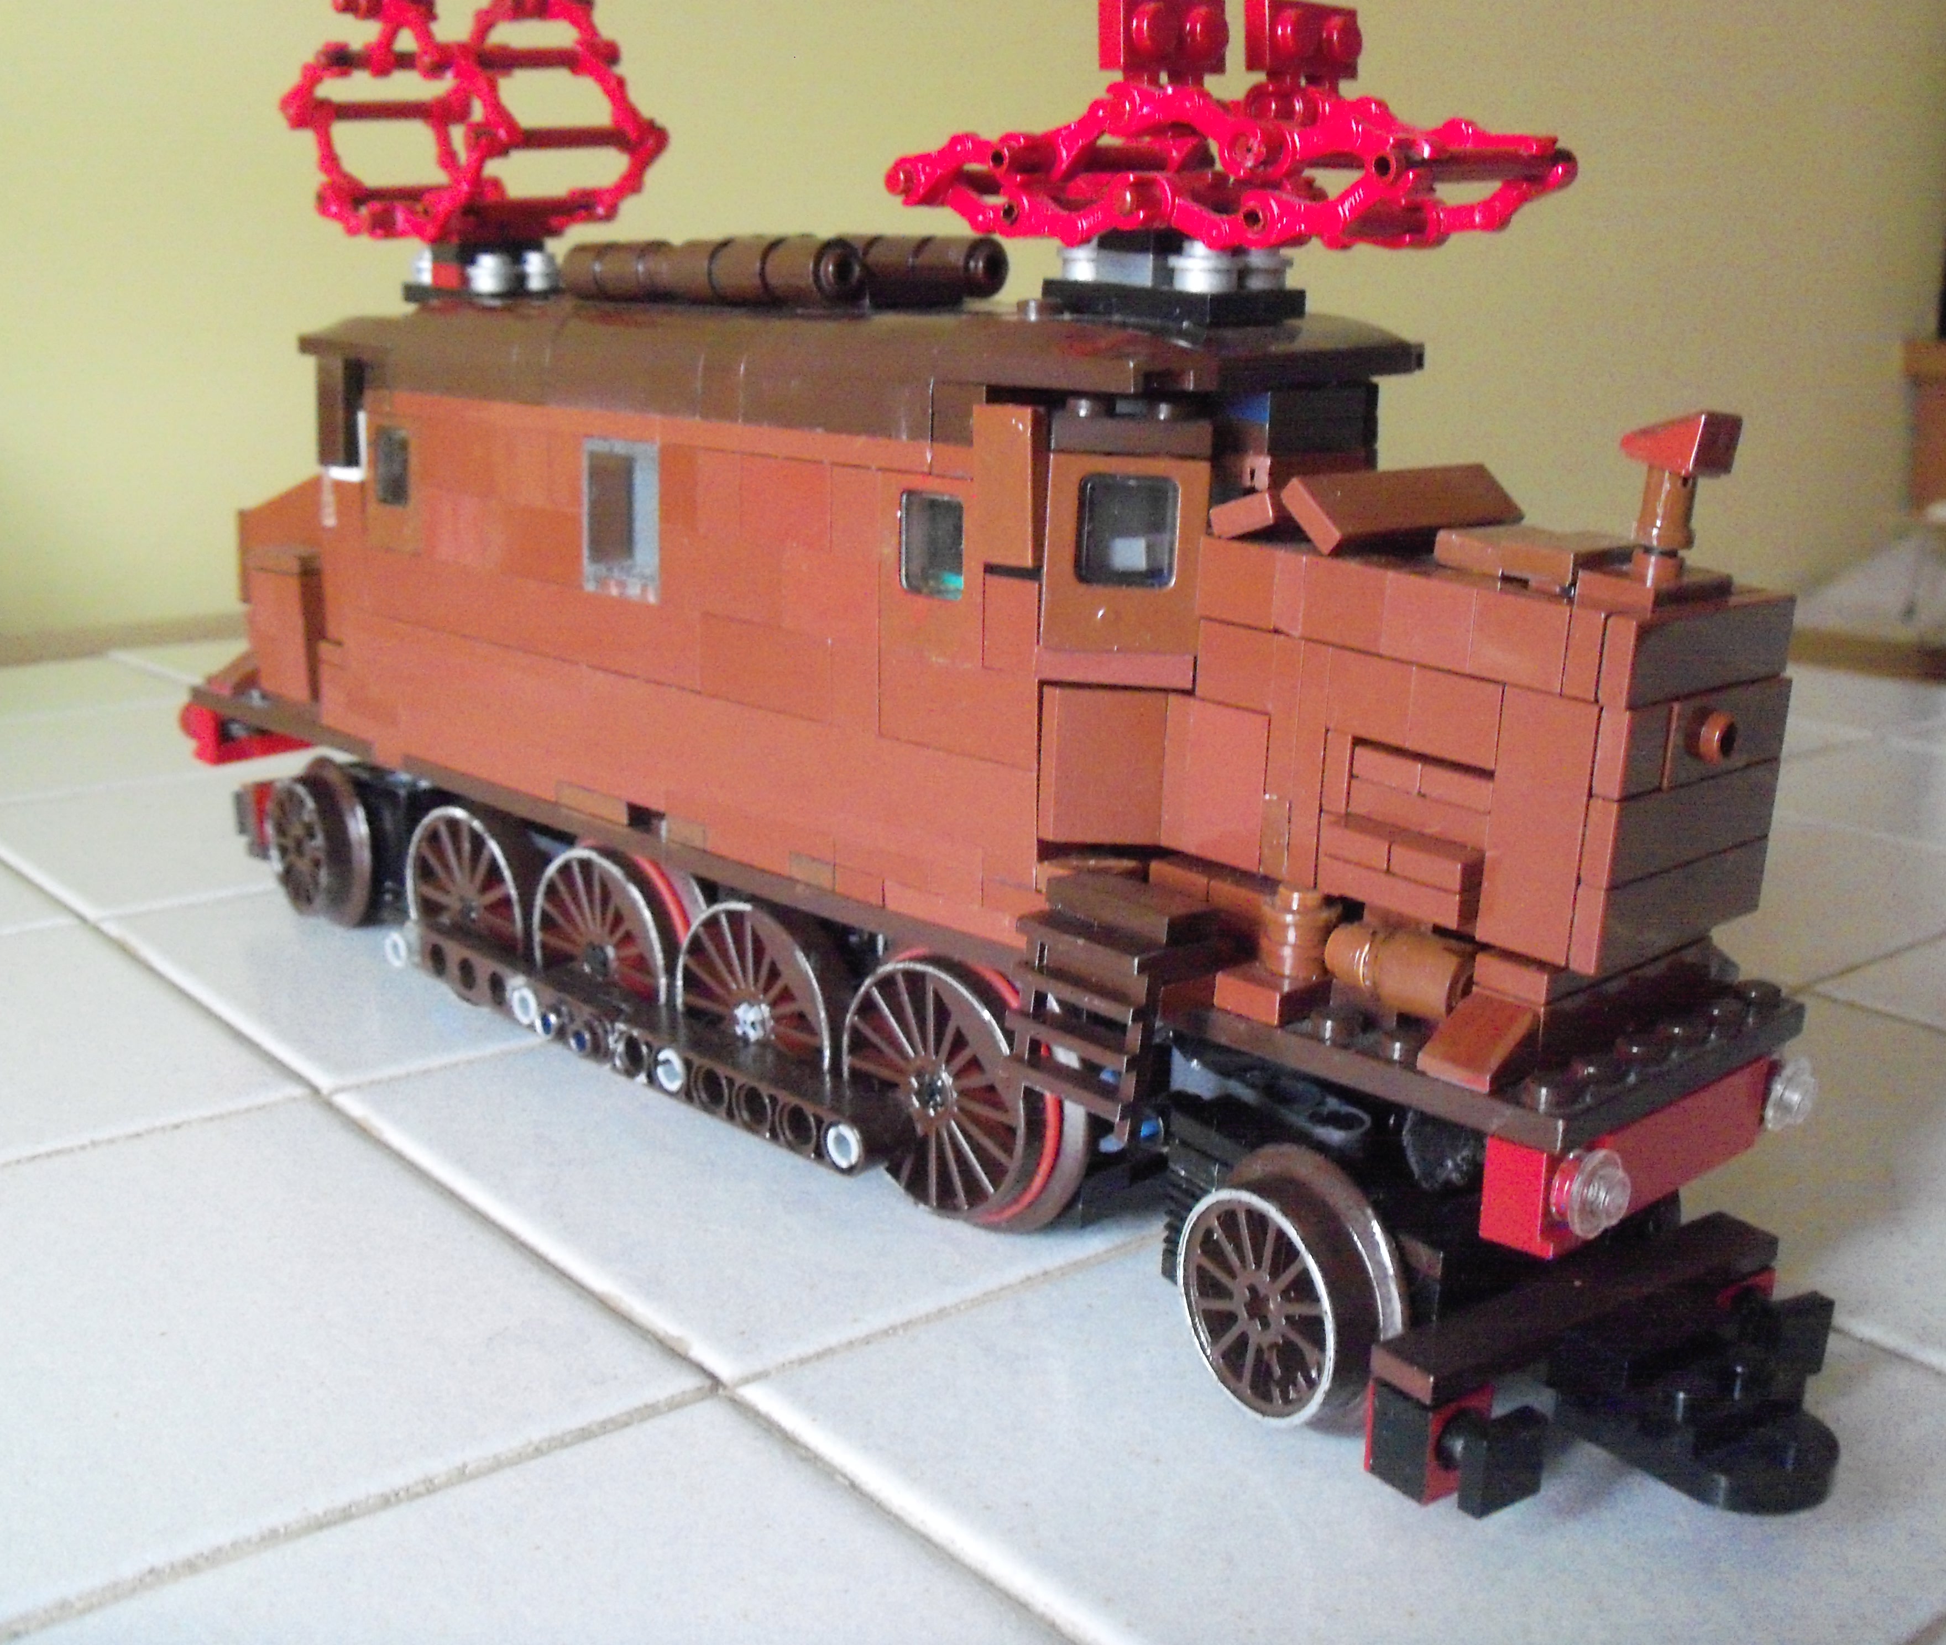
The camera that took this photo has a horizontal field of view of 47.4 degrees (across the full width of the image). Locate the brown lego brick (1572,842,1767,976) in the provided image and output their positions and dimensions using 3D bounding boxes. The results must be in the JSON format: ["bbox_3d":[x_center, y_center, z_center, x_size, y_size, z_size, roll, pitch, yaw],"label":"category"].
[{"bbox_3d":[0.066,0.007,0.209,0.003,0.008,0.032,17,20,42],"label":"brown lego brick"}]

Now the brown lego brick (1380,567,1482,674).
[{"bbox_3d":[0.044,-0.019,0.205,0.008,0.008,0.010,-13,20,-43],"label":"brown lego brick"}]

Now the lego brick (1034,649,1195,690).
[{"bbox_3d":[0.014,-0.016,0.226,0.016,0.003,0.008,0,14,-5],"label":"lego brick"}]

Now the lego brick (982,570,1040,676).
[{"bbox_3d":[0.007,-0.022,0.238,0.008,0.010,0.008,-13,20,-43],"label":"lego brick"}]

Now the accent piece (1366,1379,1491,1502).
[{"bbox_3d":[0.041,0.055,0.200,0.008,0.009,0.007,-9,17,-35],"label":"accent piece"}]

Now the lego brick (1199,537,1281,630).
[{"bbox_3d":[0.030,-0.024,0.220,0.010,0.008,0.010,-11,20,-44],"label":"lego brick"}]

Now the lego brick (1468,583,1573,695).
[{"bbox_3d":[0.052,-0.017,0.201,0.010,0.008,0.010,17,20,42],"label":"lego brick"}]

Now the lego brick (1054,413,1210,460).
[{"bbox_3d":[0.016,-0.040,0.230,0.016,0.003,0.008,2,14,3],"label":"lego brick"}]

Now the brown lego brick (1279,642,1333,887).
[{"bbox_3d":[0.035,-0.006,0.218,0.003,0.024,0.008,18,21,42],"label":"brown lego brick"}]

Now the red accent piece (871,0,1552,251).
[{"bbox_3d":[0.026,-0.072,0.230,0.037,0.025,0.068,-13,20,-43],"label":"red accent piece"}]

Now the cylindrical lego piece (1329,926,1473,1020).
[{"bbox_3d":[0.039,0.014,0.206,0.008,0.008,0.015,-11,19,-44],"label":"cylindrical lego piece"}]

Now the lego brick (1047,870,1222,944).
[{"bbox_3d":[0.017,0.009,0.232,0.008,0.003,0.016,-13,20,-43],"label":"lego brick"}]

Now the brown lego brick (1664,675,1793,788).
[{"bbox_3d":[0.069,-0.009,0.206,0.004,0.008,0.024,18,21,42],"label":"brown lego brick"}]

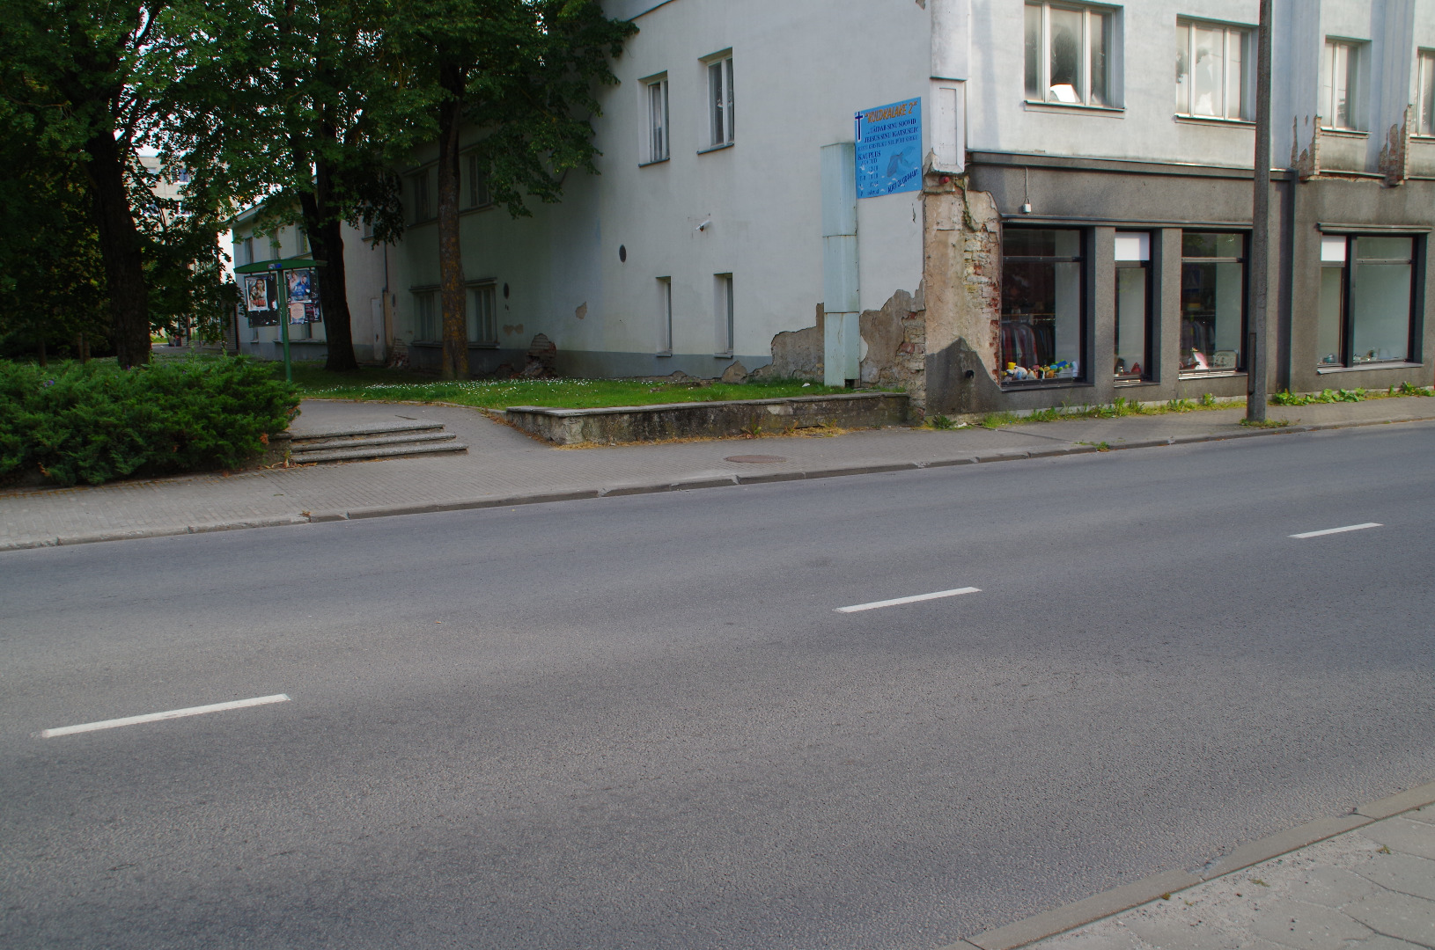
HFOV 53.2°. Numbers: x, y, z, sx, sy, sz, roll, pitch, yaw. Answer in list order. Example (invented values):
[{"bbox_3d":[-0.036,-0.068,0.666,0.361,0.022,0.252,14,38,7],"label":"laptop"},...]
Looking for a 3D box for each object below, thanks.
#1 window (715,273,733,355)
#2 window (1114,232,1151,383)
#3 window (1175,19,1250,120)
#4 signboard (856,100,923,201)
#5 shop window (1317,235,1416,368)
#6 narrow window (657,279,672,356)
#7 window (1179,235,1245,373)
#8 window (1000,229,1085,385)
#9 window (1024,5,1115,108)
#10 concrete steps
[{"bbox_3d":[0.214,-2.649,23.709,0.200,1.352,0.602,-5,7,-30],"label":"window"},{"bbox_3d":[6.193,-2.500,21.420,0.917,2.269,0.150,-5,7,-32],"label":"window"},{"bbox_3d":[7.591,-6.225,21.962,1.830,1.476,0.150,-5,7,-32],"label":"window"},{"bbox_3d":[2.300,-4.434,19.538,0.050,1.198,1.485,-5,7,-30],"label":"signboard"},{"bbox_3d":[11.146,-2.972,24.547,2.827,2.235,0.150,-5,7,-32],"label":"shop window"},{"bbox_3d":[-0.843,-2.821,25.516,0.200,1.376,0.554,-5,7,-30],"label":"narrow window"},{"bbox_3d":[7.742,-2.689,22.394,1.673,2.223,0.150,-5,7,-32],"label":"window"},{"bbox_3d":[4.630,-2.388,20.430,1.764,2.219,0.150,-5,7,-32],"label":"window"},{"bbox_3d":[4.963,-5.951,20.305,1.910,1.404,0.150,-5,7,-32],"label":"window"},{"bbox_3d":[-3.967,-0.346,16.112,2.024,0.310,1.050,-5,8,-35],"label":"concrete steps"}]

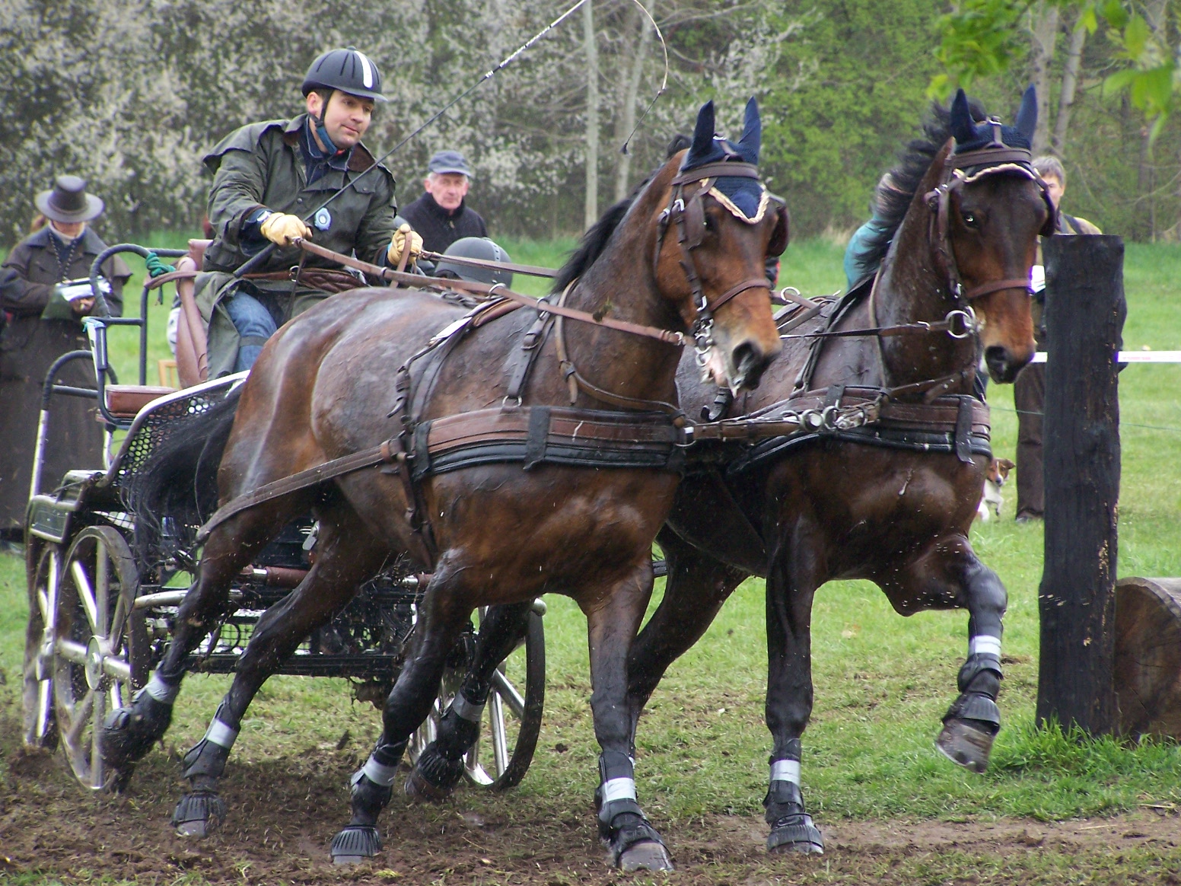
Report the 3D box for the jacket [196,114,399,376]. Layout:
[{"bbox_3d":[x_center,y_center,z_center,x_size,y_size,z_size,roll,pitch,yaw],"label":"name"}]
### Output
[{"bbox_3d":[-0.884,-0.580,29.500,0.620,0.820,0.550,-1,2,-18],"label":"jacket"}]

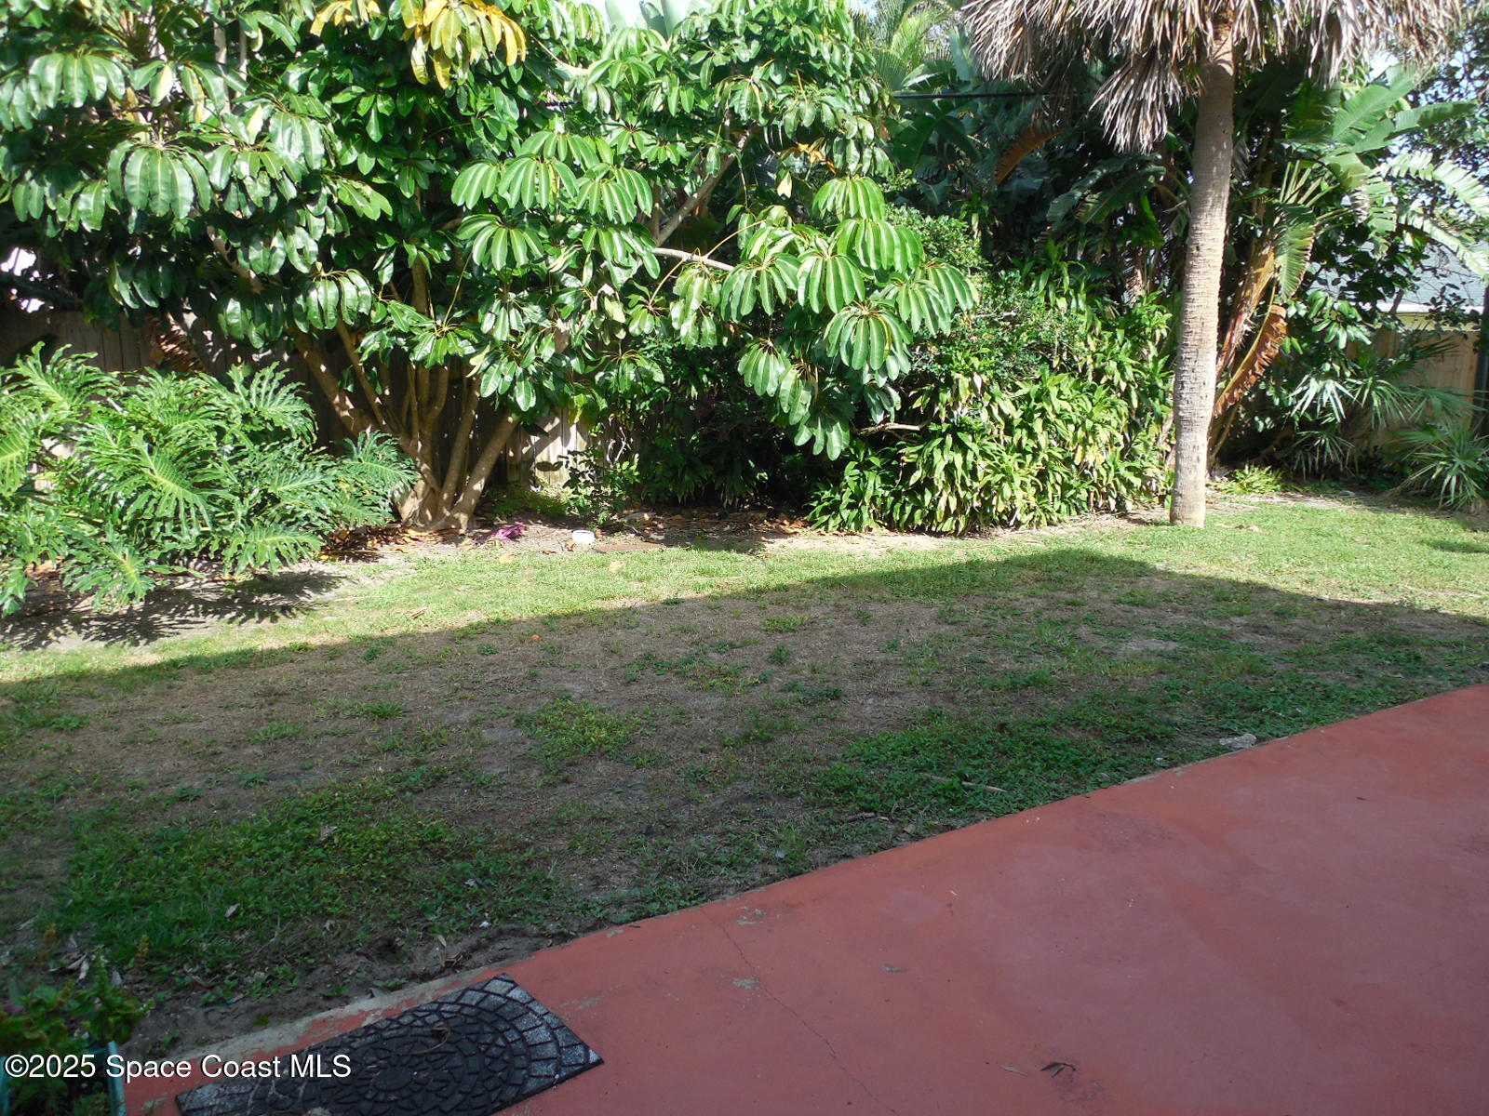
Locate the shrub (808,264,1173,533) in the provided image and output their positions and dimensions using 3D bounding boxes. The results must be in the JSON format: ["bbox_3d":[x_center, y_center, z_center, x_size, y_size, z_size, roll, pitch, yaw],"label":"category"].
[{"bbox_3d":[2.330,-1.554,10.389,3.150,2.420,1.900,-3,11,-15],"label":"shrub"}]

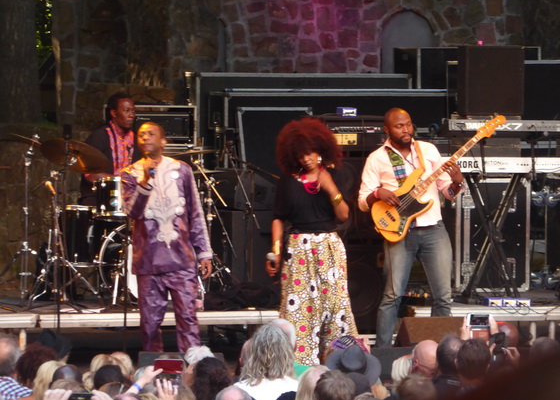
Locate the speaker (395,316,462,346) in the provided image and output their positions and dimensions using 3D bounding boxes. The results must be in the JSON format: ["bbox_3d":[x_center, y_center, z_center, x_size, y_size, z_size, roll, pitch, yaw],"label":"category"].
[{"bbox_3d":[1.090,0.950,34.150,0.570,0.360,0.460,-1,4,-17],"label":"speaker"}]

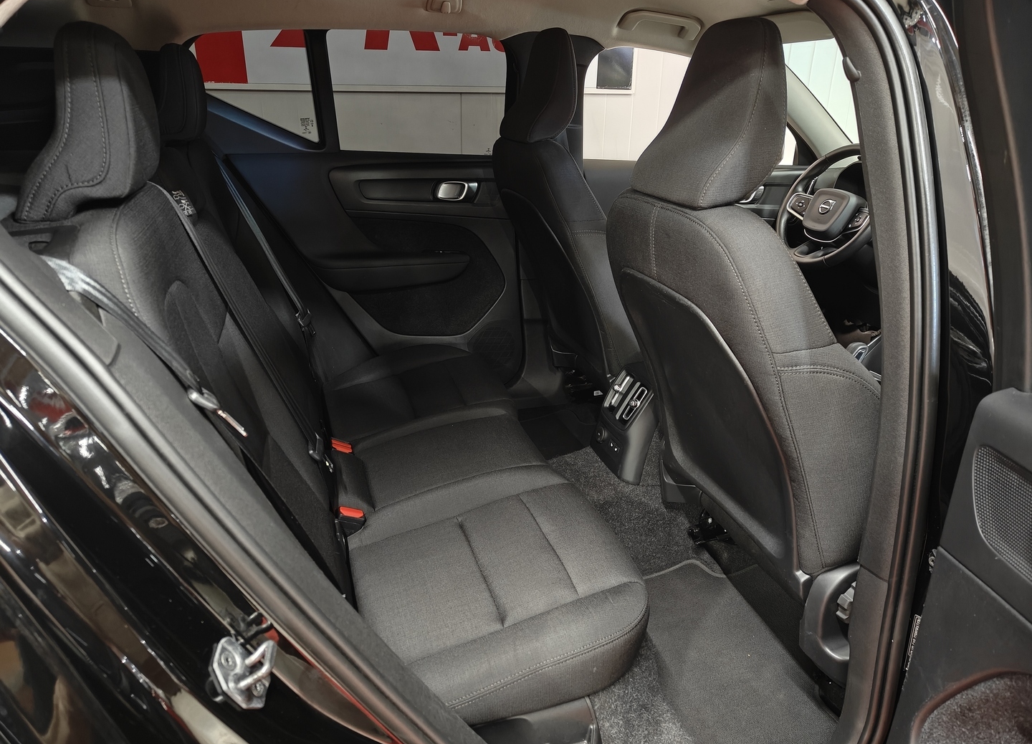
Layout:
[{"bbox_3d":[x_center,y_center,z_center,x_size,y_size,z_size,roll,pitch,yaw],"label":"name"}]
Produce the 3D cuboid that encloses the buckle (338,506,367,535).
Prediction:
[{"bbox_3d":[-0.280,0.258,1.215,0.044,0.058,0.030,-6,24,-16],"label":"buckle"}]

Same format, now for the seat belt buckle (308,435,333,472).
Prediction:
[{"bbox_3d":[-0.342,0.143,1.250,0.028,0.070,0.050,-23,27,-8],"label":"seat belt buckle"}]

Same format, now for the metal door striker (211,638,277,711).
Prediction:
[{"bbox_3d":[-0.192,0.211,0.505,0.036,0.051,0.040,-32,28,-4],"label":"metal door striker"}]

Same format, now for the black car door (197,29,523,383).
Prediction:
[{"bbox_3d":[-0.388,-0.358,1.986,0.958,1.102,0.278,-6,24,-16],"label":"black car door"}]

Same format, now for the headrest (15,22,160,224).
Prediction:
[{"bbox_3d":[-0.436,-0.263,0.749,0.134,0.198,0.247,-6,24,-16],"label":"headrest"}]

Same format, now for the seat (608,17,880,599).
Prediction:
[{"bbox_3d":[0.602,-0.025,1.217,0.865,1.012,0.551,-6,24,-16],"label":"seat"}]

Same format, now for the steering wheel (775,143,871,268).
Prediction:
[{"bbox_3d":[0.876,-0.466,1.972,0.110,0.370,0.375,24,13,-26],"label":"steering wheel"}]

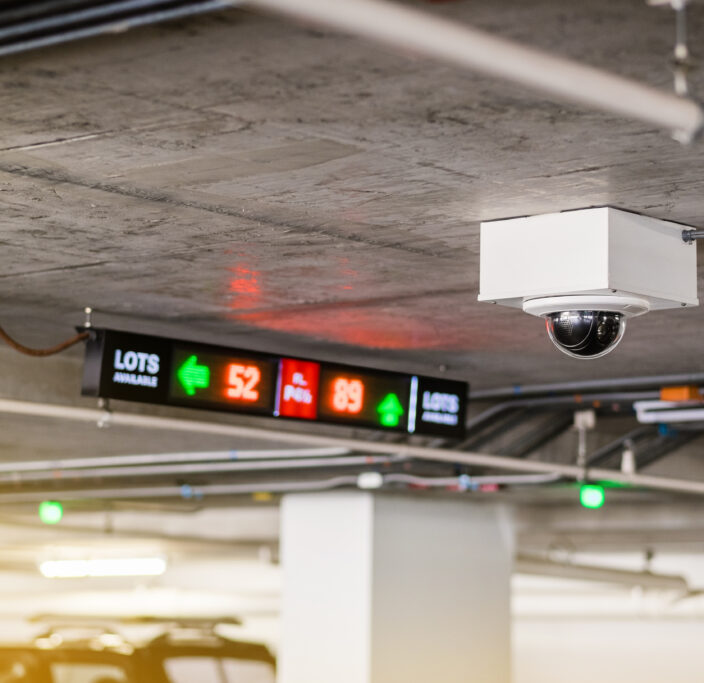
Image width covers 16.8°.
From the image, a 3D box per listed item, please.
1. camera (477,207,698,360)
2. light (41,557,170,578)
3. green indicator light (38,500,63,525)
[{"bbox_3d":[0.472,-0.098,4.772,0.317,0.268,0.317,-5,-9,41],"label":"camera"},{"bbox_3d":[-1.775,1.604,17.000,1.220,0.100,0.120,-5,-9,41],"label":"light"},{"bbox_3d":[-1.199,0.680,9.500,0.085,0.085,0.085,1,-7,0],"label":"green indicator light"}]

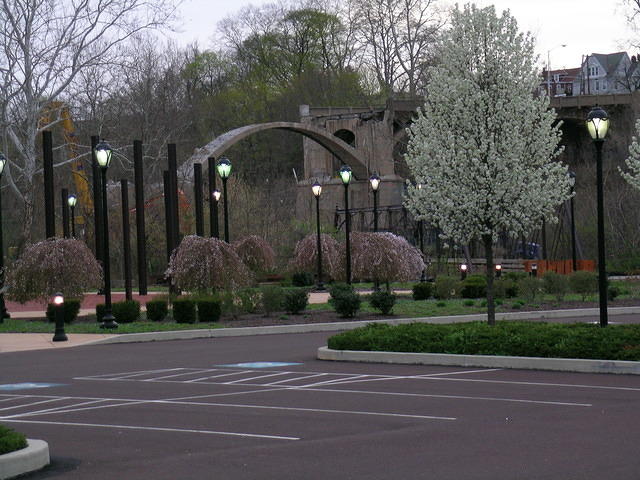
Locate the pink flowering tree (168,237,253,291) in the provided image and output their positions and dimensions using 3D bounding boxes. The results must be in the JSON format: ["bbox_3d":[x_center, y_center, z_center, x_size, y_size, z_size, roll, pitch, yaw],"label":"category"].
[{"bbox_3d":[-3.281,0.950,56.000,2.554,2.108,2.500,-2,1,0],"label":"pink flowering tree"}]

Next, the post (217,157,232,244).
[{"bbox_3d":[-2.678,-0.187,54.300,0.410,4.322,0.410,-2,0,0],"label":"post"}]

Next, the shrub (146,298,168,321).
[{"bbox_3d":[-4.076,1.756,47.300,0.540,0.527,0.540,-2,0,0],"label":"shrub"}]

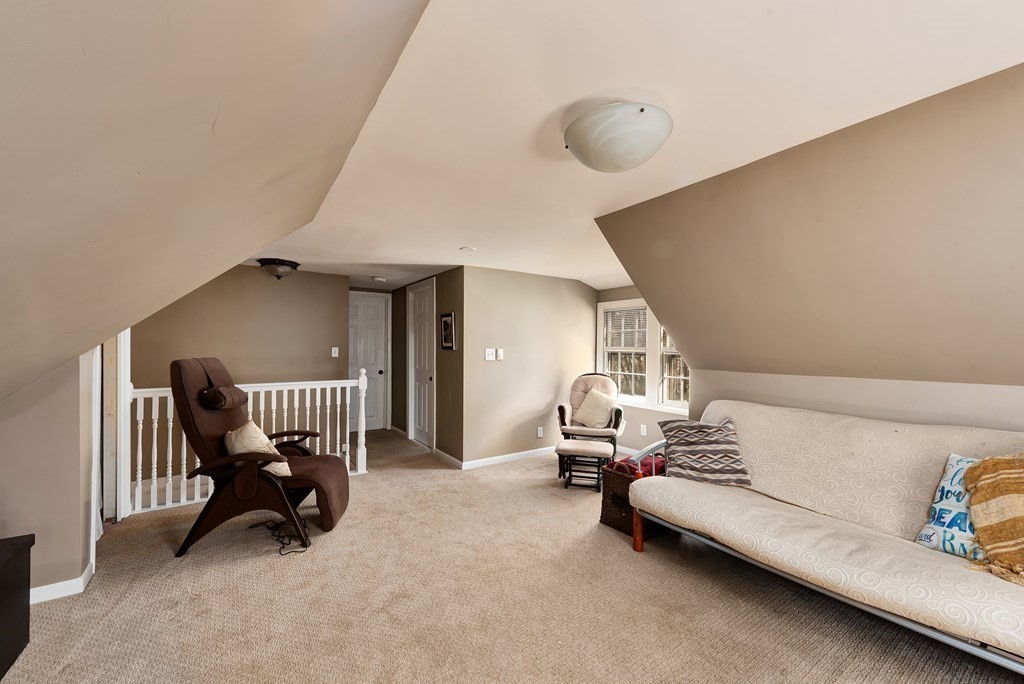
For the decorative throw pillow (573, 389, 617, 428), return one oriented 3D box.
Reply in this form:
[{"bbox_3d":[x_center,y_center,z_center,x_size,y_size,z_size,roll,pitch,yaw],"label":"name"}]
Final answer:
[{"bbox_3d":[0.890,0.710,4.220,0.360,0.390,0.140,26,-11,23],"label":"decorative throw pillow"}]

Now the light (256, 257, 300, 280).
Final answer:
[{"bbox_3d":[-2.273,-0.698,3.895,0.370,0.180,0.370,0,0,-33],"label":"light"}]

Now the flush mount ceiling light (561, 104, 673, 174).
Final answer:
[{"bbox_3d":[0.385,-0.727,1.470,0.375,0.150,0.375,0,0,0],"label":"flush mount ceiling light"}]

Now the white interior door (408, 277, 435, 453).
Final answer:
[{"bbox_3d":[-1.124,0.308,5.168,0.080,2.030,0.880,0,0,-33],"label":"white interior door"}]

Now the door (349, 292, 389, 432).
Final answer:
[{"bbox_3d":[-2.262,0.327,5.979,0.760,2.040,0.080,0,0,-33],"label":"door"}]

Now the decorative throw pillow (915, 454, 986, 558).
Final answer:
[{"bbox_3d":[2.104,0.736,1.693,0.140,0.430,0.420,27,-8,-30],"label":"decorative throw pillow"}]

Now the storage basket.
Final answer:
[{"bbox_3d":[0.969,1.107,2.901,0.480,0.430,0.380,0,0,-33],"label":"storage basket"}]

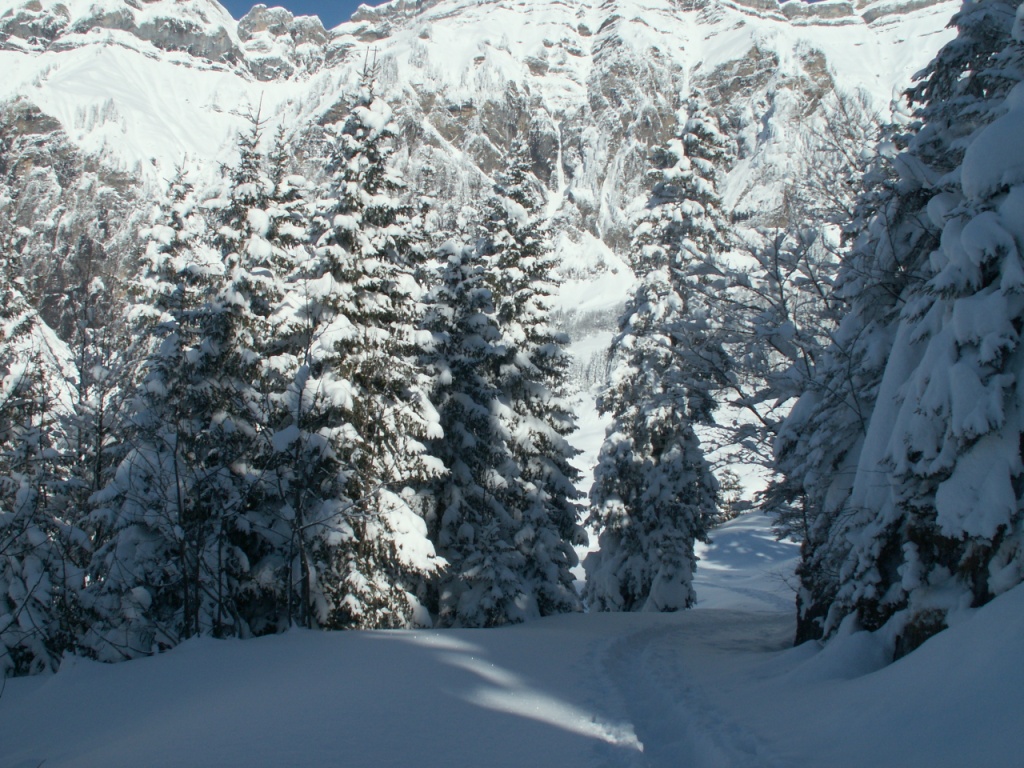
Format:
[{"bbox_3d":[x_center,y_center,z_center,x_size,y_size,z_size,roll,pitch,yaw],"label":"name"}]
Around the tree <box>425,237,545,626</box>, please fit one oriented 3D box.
[{"bbox_3d":[-0.670,0.794,18.500,2.000,6.850,2.000,0,-6,0],"label":"tree"}]

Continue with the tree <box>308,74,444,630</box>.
[{"bbox_3d":[-2.258,-0.672,17.000,2.500,9.160,2.500,0,-6,0],"label":"tree"}]

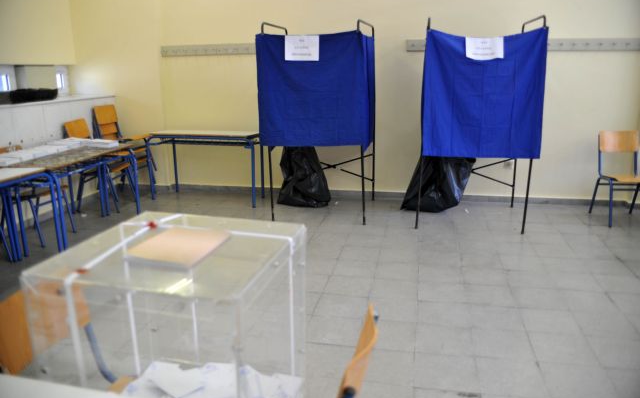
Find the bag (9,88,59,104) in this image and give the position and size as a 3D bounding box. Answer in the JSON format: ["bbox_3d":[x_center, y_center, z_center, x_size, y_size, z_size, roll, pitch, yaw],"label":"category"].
[{"bbox_3d":[-3.257,-1.195,5.699,0.260,0.150,0.580,2,15,12],"label":"bag"}]

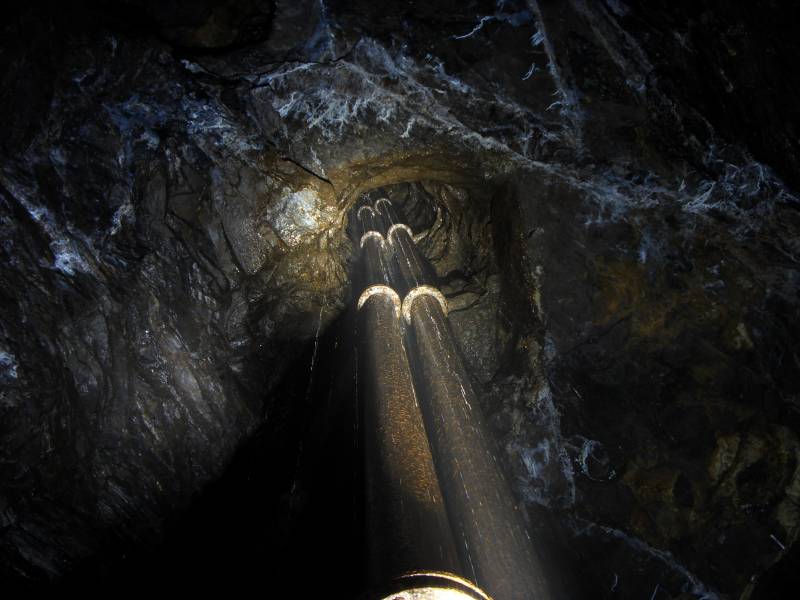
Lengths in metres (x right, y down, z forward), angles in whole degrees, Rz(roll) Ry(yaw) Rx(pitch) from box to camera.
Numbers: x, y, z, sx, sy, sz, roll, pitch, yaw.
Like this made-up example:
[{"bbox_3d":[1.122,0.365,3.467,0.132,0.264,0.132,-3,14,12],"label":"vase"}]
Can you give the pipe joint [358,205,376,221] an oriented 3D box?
[{"bbox_3d":[-0.461,-1.208,12.659,0.250,0.070,0.250,0,-80,-3],"label":"pipe joint"}]

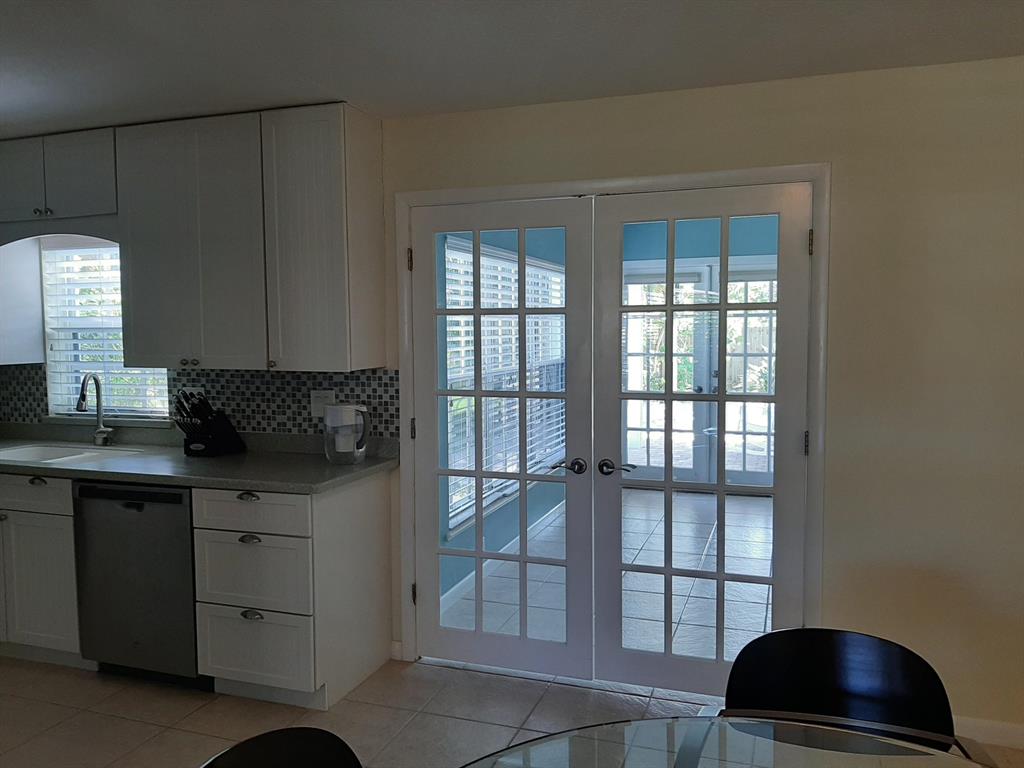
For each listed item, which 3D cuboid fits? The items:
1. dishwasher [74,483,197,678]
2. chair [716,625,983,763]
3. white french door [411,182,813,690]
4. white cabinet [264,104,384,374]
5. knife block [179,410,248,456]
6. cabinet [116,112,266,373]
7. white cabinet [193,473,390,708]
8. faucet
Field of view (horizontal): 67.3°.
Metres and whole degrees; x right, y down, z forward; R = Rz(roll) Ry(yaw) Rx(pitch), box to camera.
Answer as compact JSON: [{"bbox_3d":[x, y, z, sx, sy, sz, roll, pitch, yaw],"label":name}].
[{"bbox_3d":[-1.462,0.803,3.451,0.597,0.832,0.600,1,4,18],"label":"dishwasher"},{"bbox_3d":[0.582,0.940,1.357,0.520,0.866,0.520,1,4,18],"label":"chair"},{"bbox_3d":[0.347,0.241,3.201,1.644,2.014,0.055,1,4,18],"label":"white french door"},{"bbox_3d":[-0.806,-0.605,3.328,0.390,1.078,0.322,1,4,18],"label":"white cabinet"},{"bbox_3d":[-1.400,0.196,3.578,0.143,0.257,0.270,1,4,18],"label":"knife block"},{"bbox_3d":[-1.357,-0.612,3.508,0.769,1.078,0.322,1,4,18],"label":"cabinet"},{"bbox_3d":[-0.908,0.825,3.288,0.543,0.882,0.628,1,4,18],"label":"white cabinet"},{"bbox_3d":[-2.093,0.130,3.854,0.118,0.371,0.180,1,4,18],"label":"faucet"}]

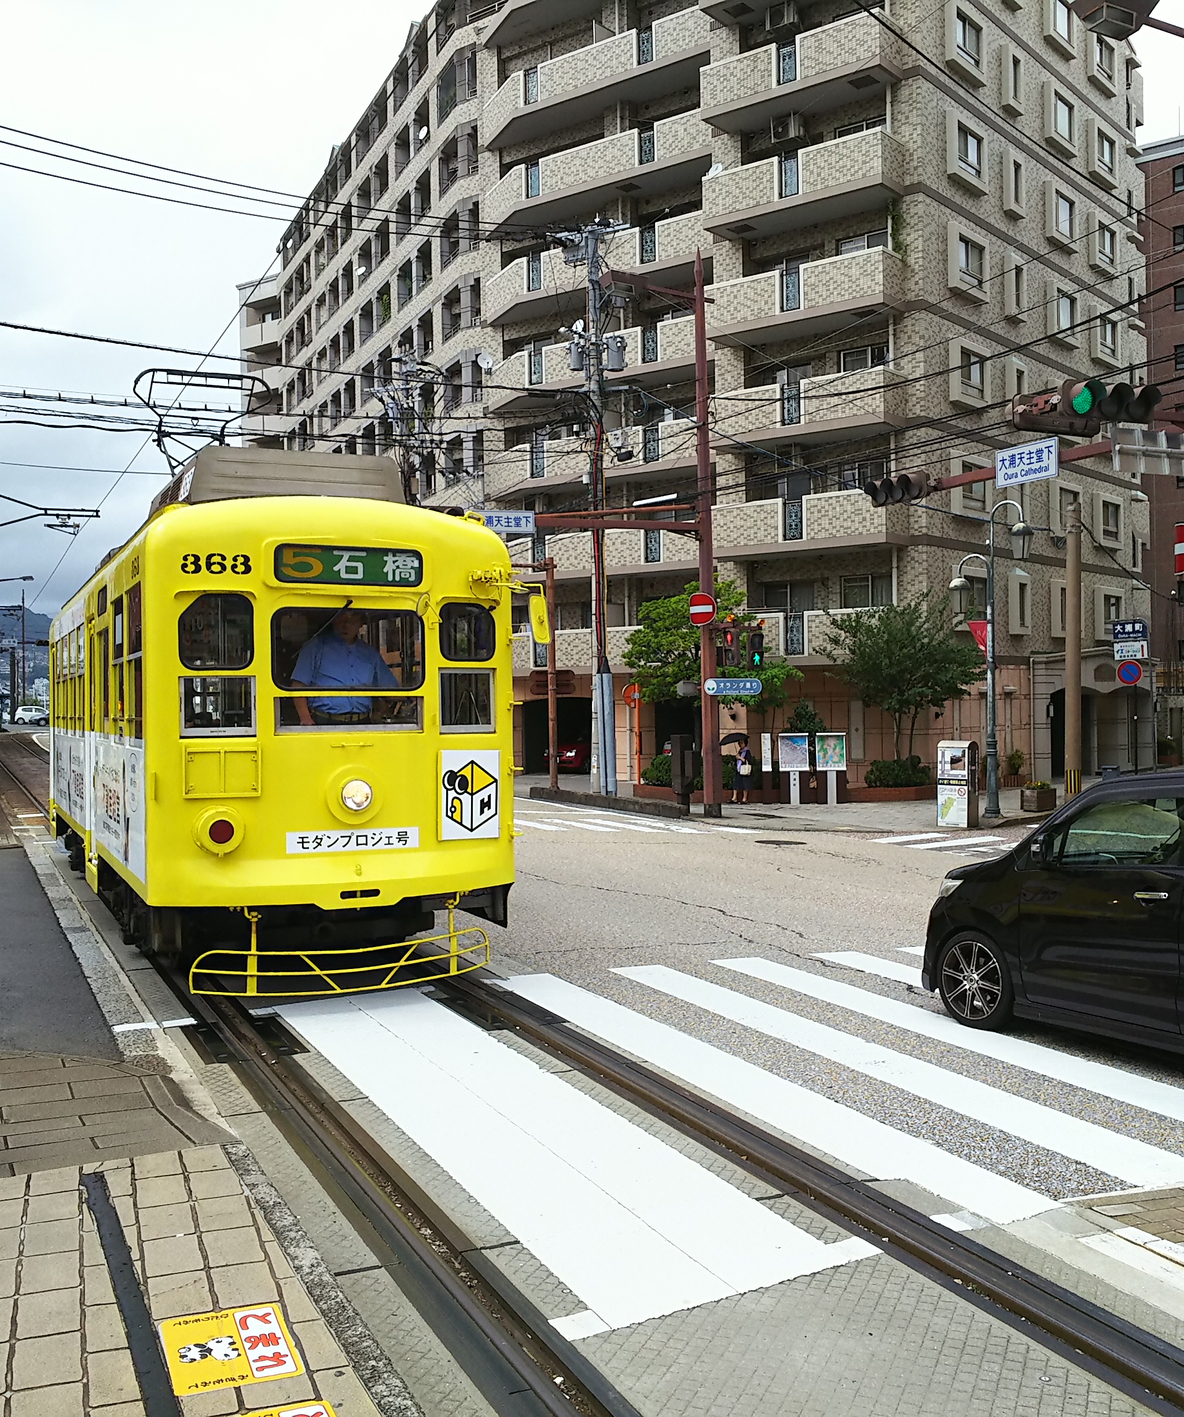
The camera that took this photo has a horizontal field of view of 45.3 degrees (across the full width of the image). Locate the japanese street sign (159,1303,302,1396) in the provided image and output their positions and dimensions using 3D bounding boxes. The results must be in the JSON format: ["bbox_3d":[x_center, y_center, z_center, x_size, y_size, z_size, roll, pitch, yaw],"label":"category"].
[{"bbox_3d":[-0.941,1.661,3.688,0.315,0.010,0.440,-1,0,-22],"label":"japanese street sign"}]

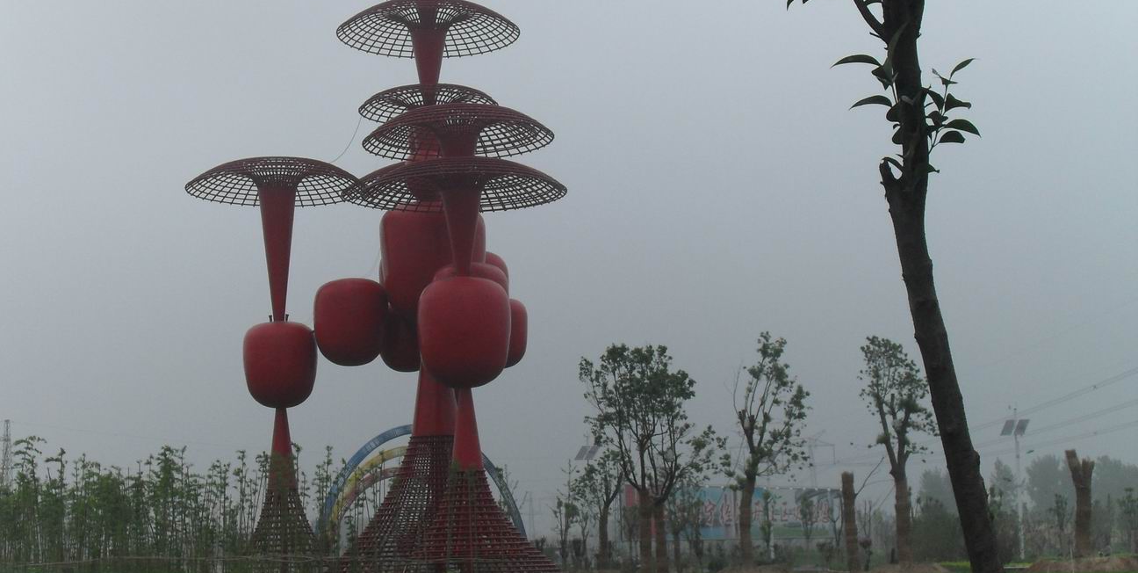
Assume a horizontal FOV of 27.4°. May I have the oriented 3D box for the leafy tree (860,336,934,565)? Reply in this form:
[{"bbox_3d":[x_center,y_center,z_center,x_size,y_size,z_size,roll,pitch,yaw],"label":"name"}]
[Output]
[{"bbox_3d":[11.514,5.729,81.820,2.678,8.020,2.678,-2,-6,0],"label":"leafy tree"}]

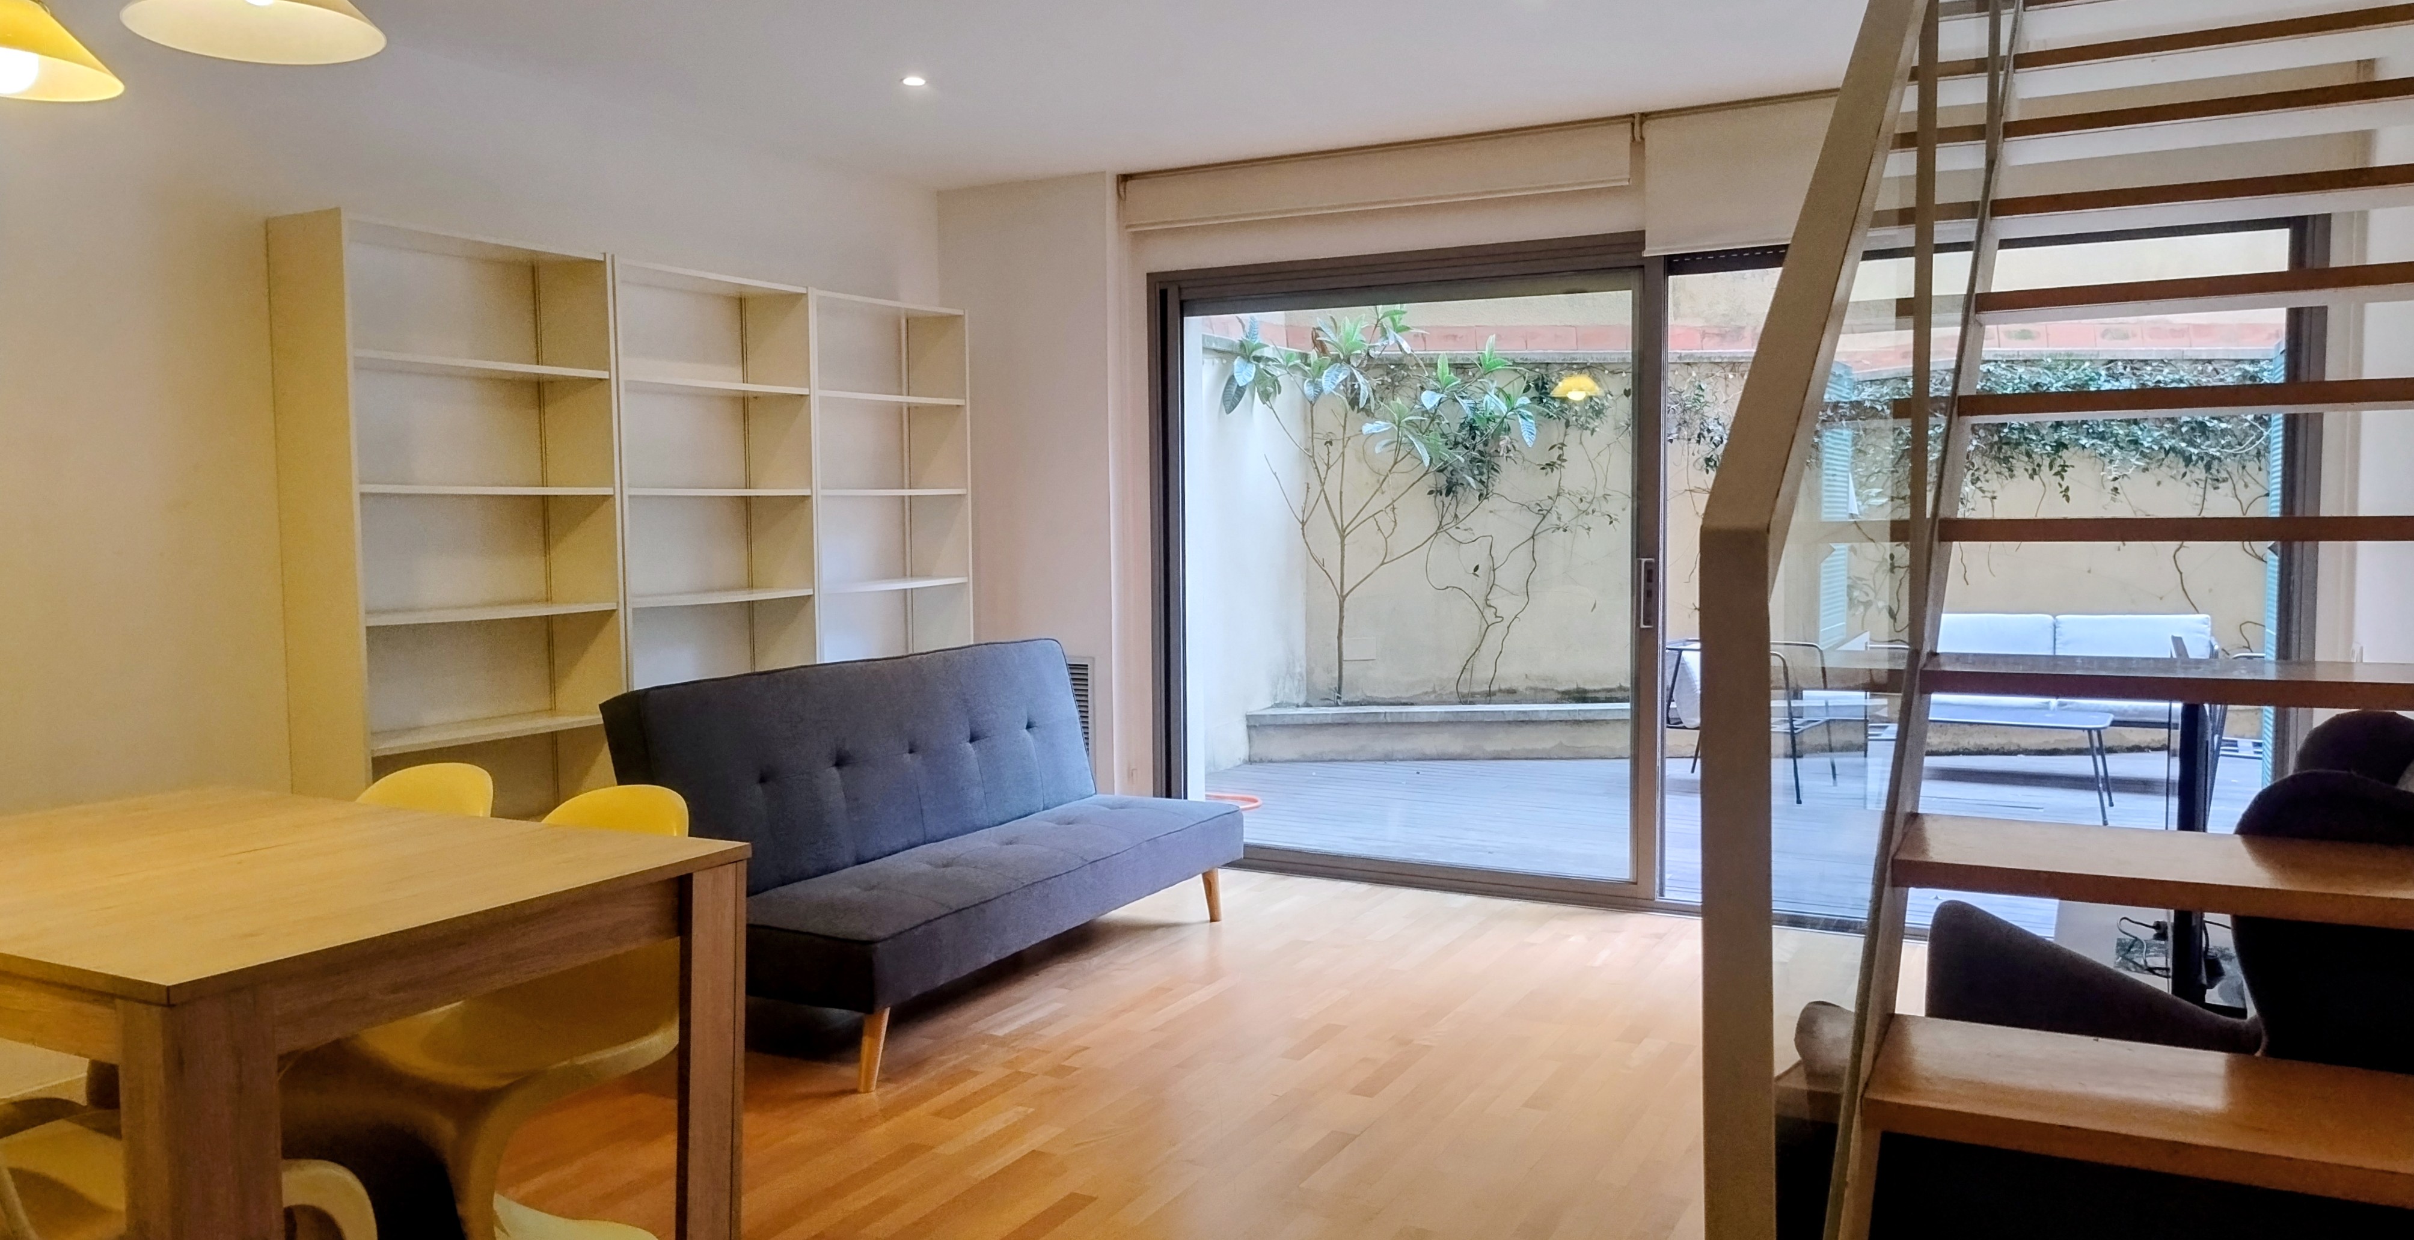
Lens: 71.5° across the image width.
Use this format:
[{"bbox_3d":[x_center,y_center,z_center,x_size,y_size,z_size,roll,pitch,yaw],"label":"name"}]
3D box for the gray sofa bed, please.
[{"bbox_3d":[-0.661,0.558,4.618,0.800,0.865,1.814,1,4,27],"label":"gray sofa bed"}]

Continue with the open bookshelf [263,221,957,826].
[{"bbox_3d":[-1.611,-0.052,5.231,0.305,2.020,2.400,1,4,30],"label":"open bookshelf"}]

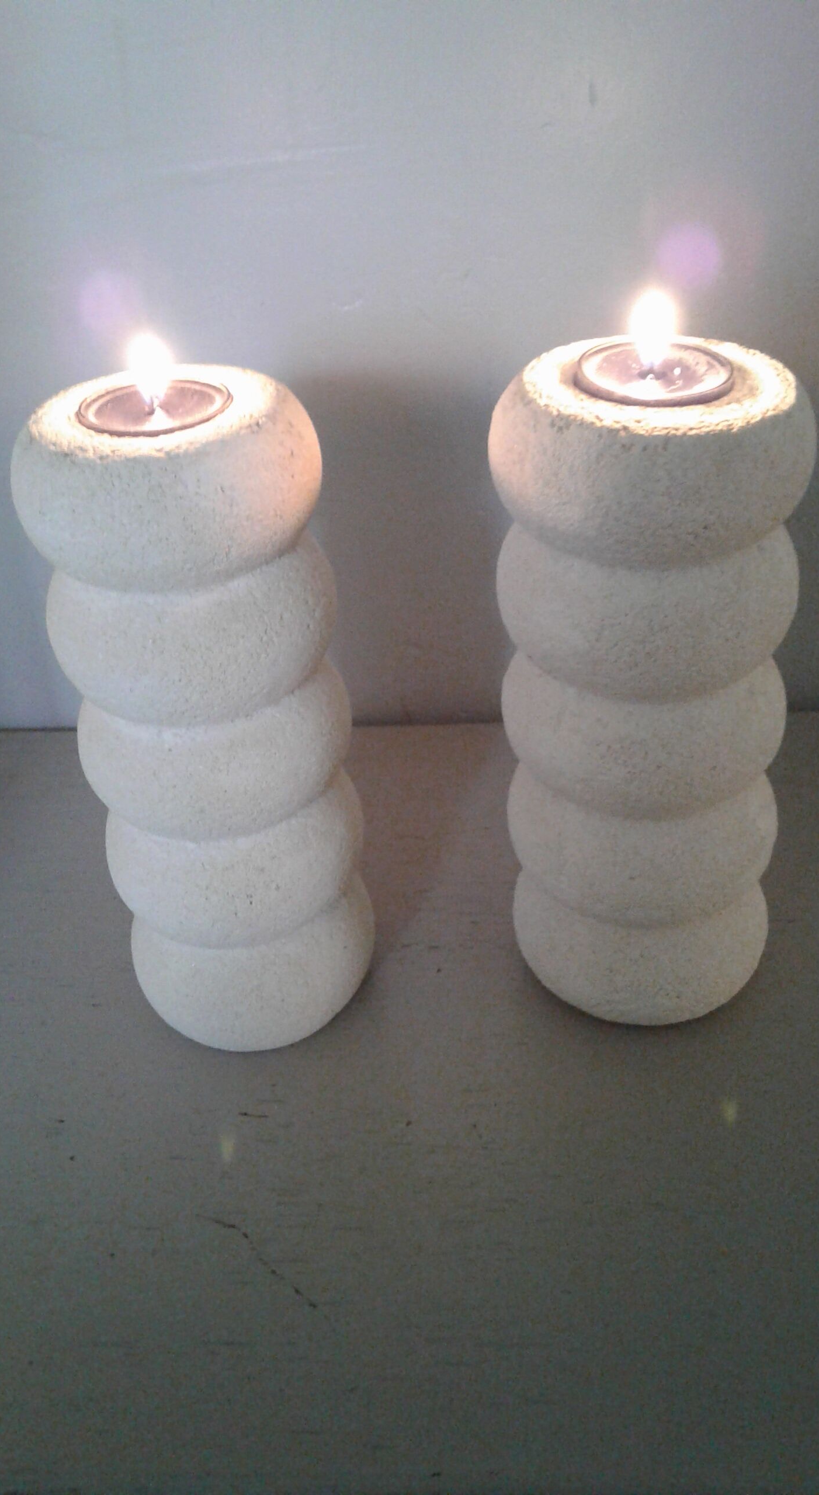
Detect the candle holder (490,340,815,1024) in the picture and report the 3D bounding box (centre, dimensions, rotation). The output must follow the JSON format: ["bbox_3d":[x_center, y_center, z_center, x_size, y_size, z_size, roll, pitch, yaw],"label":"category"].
[{"bbox_3d":[0.068,-0.015,0.366,0.082,0.193,0.082,-5,32,0],"label":"candle holder"}]

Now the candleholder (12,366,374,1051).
[{"bbox_3d":[-0.057,-0.006,0.367,0.079,0.194,0.079,-5,32,0],"label":"candleholder"}]

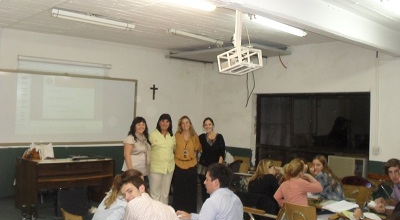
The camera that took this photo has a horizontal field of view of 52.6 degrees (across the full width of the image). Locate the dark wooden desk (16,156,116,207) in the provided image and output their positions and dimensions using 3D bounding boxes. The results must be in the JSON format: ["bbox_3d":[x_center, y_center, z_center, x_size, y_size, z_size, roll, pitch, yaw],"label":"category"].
[{"bbox_3d":[-1.873,1.071,5.781,1.061,0.745,0.714,2,-1,-37],"label":"dark wooden desk"}]

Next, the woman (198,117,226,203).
[{"bbox_3d":[0.159,0.931,6.875,0.479,1.607,0.296,1,-1,-5],"label":"woman"}]

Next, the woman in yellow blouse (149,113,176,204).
[{"bbox_3d":[-0.579,0.885,6.263,0.490,1.646,0.306,2,-1,-10],"label":"woman in yellow blouse"}]

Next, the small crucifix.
[{"bbox_3d":[-0.931,-0.360,8.313,0.194,0.321,0.031,2,-1,-39],"label":"small crucifix"}]

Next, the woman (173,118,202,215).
[{"bbox_3d":[-0.225,0.908,6.599,0.469,1.626,0.306,2,-1,-6],"label":"woman"}]

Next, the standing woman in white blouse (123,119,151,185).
[{"bbox_3d":[-0.935,0.902,6.059,0.469,1.589,0.306,2,-1,-23],"label":"standing woman in white blouse"}]

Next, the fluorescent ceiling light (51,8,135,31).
[{"bbox_3d":[-1.489,-1.260,5.732,1.244,0.102,0.143,2,-1,-41],"label":"fluorescent ceiling light"}]

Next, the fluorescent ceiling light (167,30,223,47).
[{"bbox_3d":[-0.051,-1.224,6.834,1.224,0.092,0.112,2,-1,-41],"label":"fluorescent ceiling light"}]

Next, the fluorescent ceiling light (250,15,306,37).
[{"bbox_3d":[1.142,-1.202,5.773,1.224,0.102,0.153,2,-1,-41],"label":"fluorescent ceiling light"}]

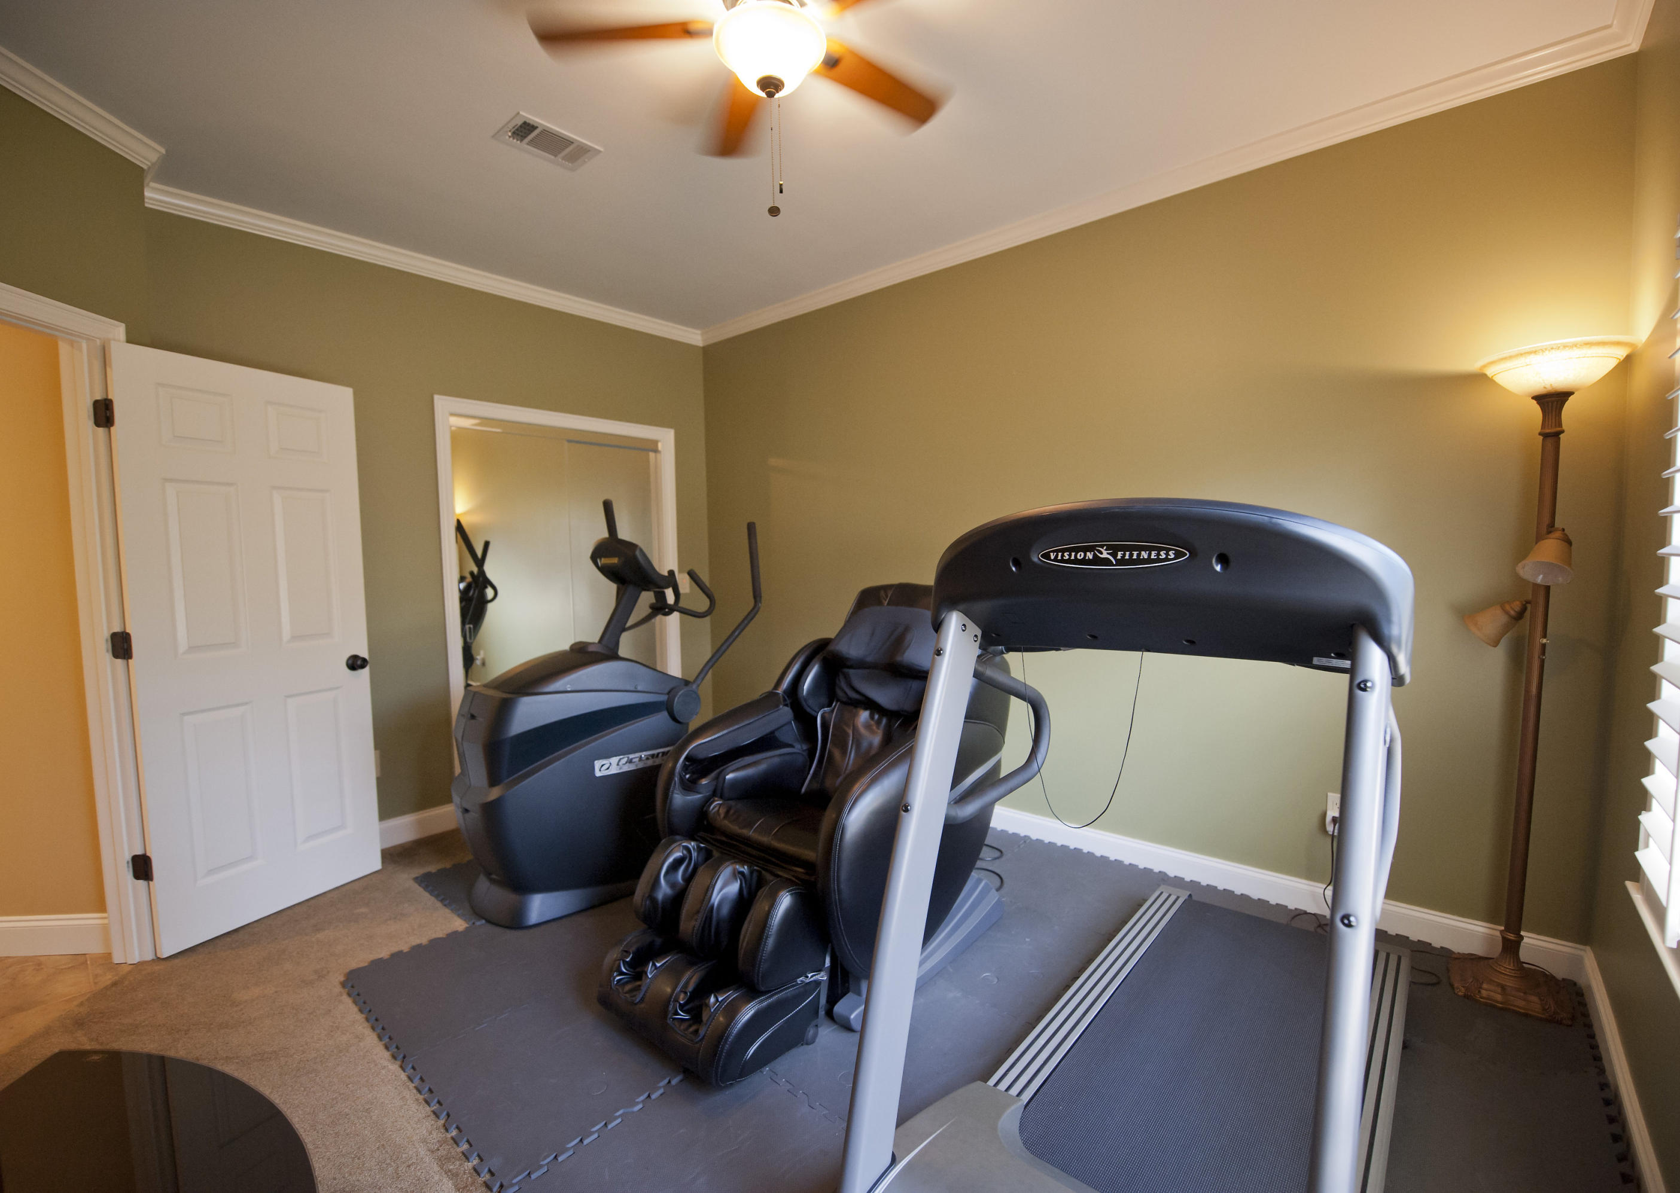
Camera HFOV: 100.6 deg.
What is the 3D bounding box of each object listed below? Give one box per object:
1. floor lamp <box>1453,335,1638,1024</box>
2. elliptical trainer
[{"bbox_3d":[1.996,0.245,2.004,0.350,1.860,0.350,2,5,40],"label":"floor lamp"},{"bbox_3d":[-0.833,0.361,3.105,1.700,1.570,0.700,-5,5,-45],"label":"elliptical trainer"}]

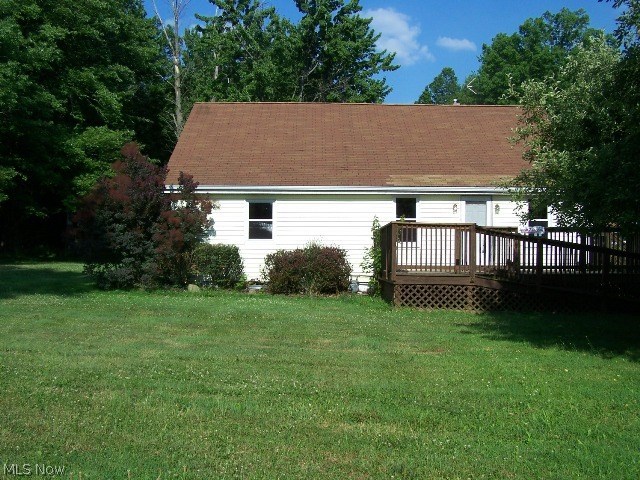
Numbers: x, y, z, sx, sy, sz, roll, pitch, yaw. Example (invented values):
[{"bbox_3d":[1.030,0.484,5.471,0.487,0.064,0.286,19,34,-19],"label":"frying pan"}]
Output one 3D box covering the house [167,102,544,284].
[{"bbox_3d":[1.500,-1.600,23.700,11.600,6.000,9.600,0,-2,-1],"label":"house"}]

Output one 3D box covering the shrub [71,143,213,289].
[{"bbox_3d":[-4.720,-0.670,18.700,3.750,3.900,3.400,0,-2,0],"label":"shrub"}]

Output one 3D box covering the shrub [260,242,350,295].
[{"bbox_3d":[-0.350,0.700,18.350,2.250,1.280,1.600,0,-2,-1],"label":"shrub"}]

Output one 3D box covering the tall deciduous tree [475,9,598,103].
[{"bbox_3d":[13.700,-6.000,43.500,9.000,16.500,9.000,0,-2,0],"label":"tall deciduous tree"}]

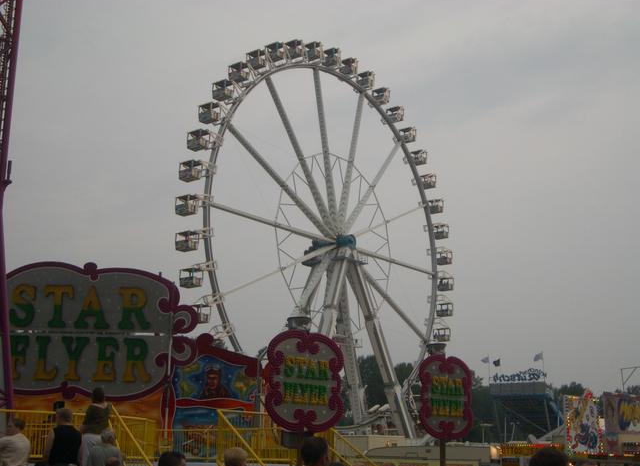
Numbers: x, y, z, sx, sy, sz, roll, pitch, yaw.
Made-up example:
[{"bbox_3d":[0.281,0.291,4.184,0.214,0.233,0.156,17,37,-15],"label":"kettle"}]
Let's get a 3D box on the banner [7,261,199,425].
[{"bbox_3d":[-6.365,3.192,26.044,5.700,4.860,0.250,2,-14,-6],"label":"banner"}]

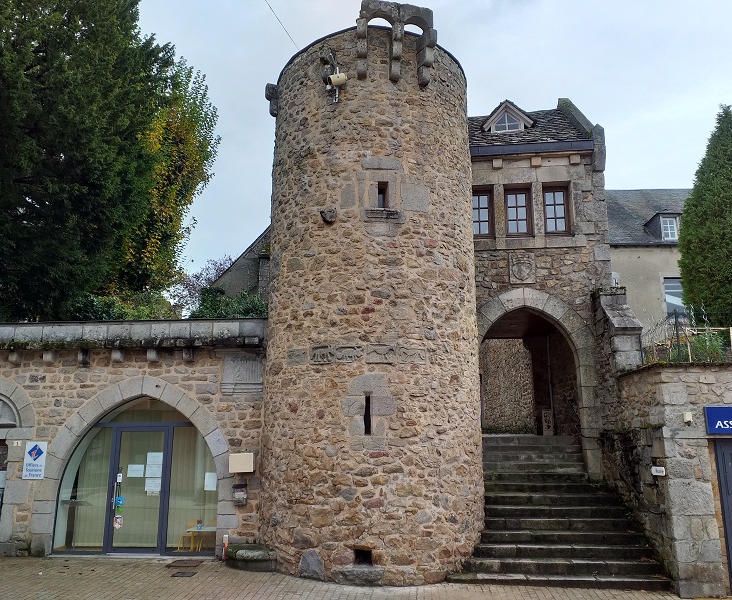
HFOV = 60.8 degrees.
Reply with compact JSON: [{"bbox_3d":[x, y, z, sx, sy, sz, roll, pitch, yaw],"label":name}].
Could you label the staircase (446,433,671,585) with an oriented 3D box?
[{"bbox_3d":[2.868,3.389,10.658,2.992,2.064,3.693,-2,-13,6],"label":"staircase"}]

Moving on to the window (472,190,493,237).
[{"bbox_3d":[2.289,-1.757,12.532,0.534,1.050,0.100,-2,-13,6],"label":"window"}]

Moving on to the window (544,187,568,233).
[{"bbox_3d":[3.788,-1.768,12.364,0.510,1.046,0.100,-2,-13,6],"label":"window"}]

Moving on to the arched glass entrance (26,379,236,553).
[{"bbox_3d":[-4.056,2.934,11.197,3.547,3.055,0.400,-2,-13,6],"label":"arched glass entrance"}]

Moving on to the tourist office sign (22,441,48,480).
[{"bbox_3d":[-5.950,2.880,11.193,0.410,0.657,0.030,-2,-13,6],"label":"tourist office sign"}]

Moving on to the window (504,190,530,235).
[{"bbox_3d":[3.046,-1.755,12.445,0.536,1.043,0.100,-2,-13,6],"label":"window"}]

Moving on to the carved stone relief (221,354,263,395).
[{"bbox_3d":[-2.216,1.332,11.163,0.773,0.714,0.160,-2,-13,6],"label":"carved stone relief"}]

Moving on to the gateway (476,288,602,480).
[{"bbox_3d":[2.972,1.555,11.739,2.480,3.521,0.500,-2,-13,6],"label":"gateway"}]

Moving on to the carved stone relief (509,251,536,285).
[{"bbox_3d":[3.007,-0.592,11.982,0.497,0.615,0.120,-2,-13,6],"label":"carved stone relief"}]

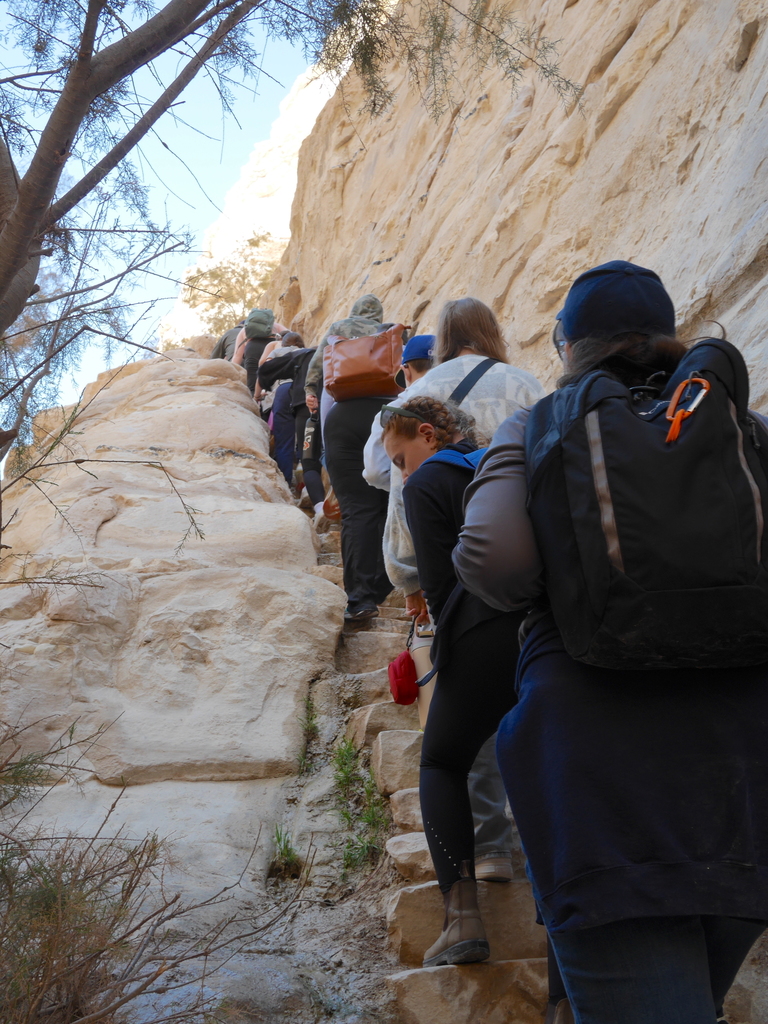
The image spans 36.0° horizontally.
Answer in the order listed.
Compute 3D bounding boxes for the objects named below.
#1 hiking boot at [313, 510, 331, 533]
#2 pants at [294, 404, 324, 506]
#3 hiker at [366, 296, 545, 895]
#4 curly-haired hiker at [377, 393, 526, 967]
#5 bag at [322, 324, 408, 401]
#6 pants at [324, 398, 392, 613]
[{"bbox_3d":[-0.428,0.065,8.109,0.110,0.130,0.270,3,-15,-10],"label":"hiking boot"},{"bbox_3d":[-0.505,-0.414,8.238,0.320,0.800,0.360,3,-15,-12],"label":"pants"},{"bbox_3d":[0.230,0.162,3.425,0.520,1.690,0.520,2,-15,-8],"label":"hiker"},{"bbox_3d":[0.204,0.379,3.035,0.450,1.470,0.500,10,-18,-34],"label":"curly-haired hiker"},{"bbox_3d":[-0.088,-0.677,5.358,0.360,0.290,0.160,-5,-27,9],"label":"bag"},{"bbox_3d":[-0.098,-0.026,5.390,0.400,1.020,0.400,2,-15,-8],"label":"pants"}]

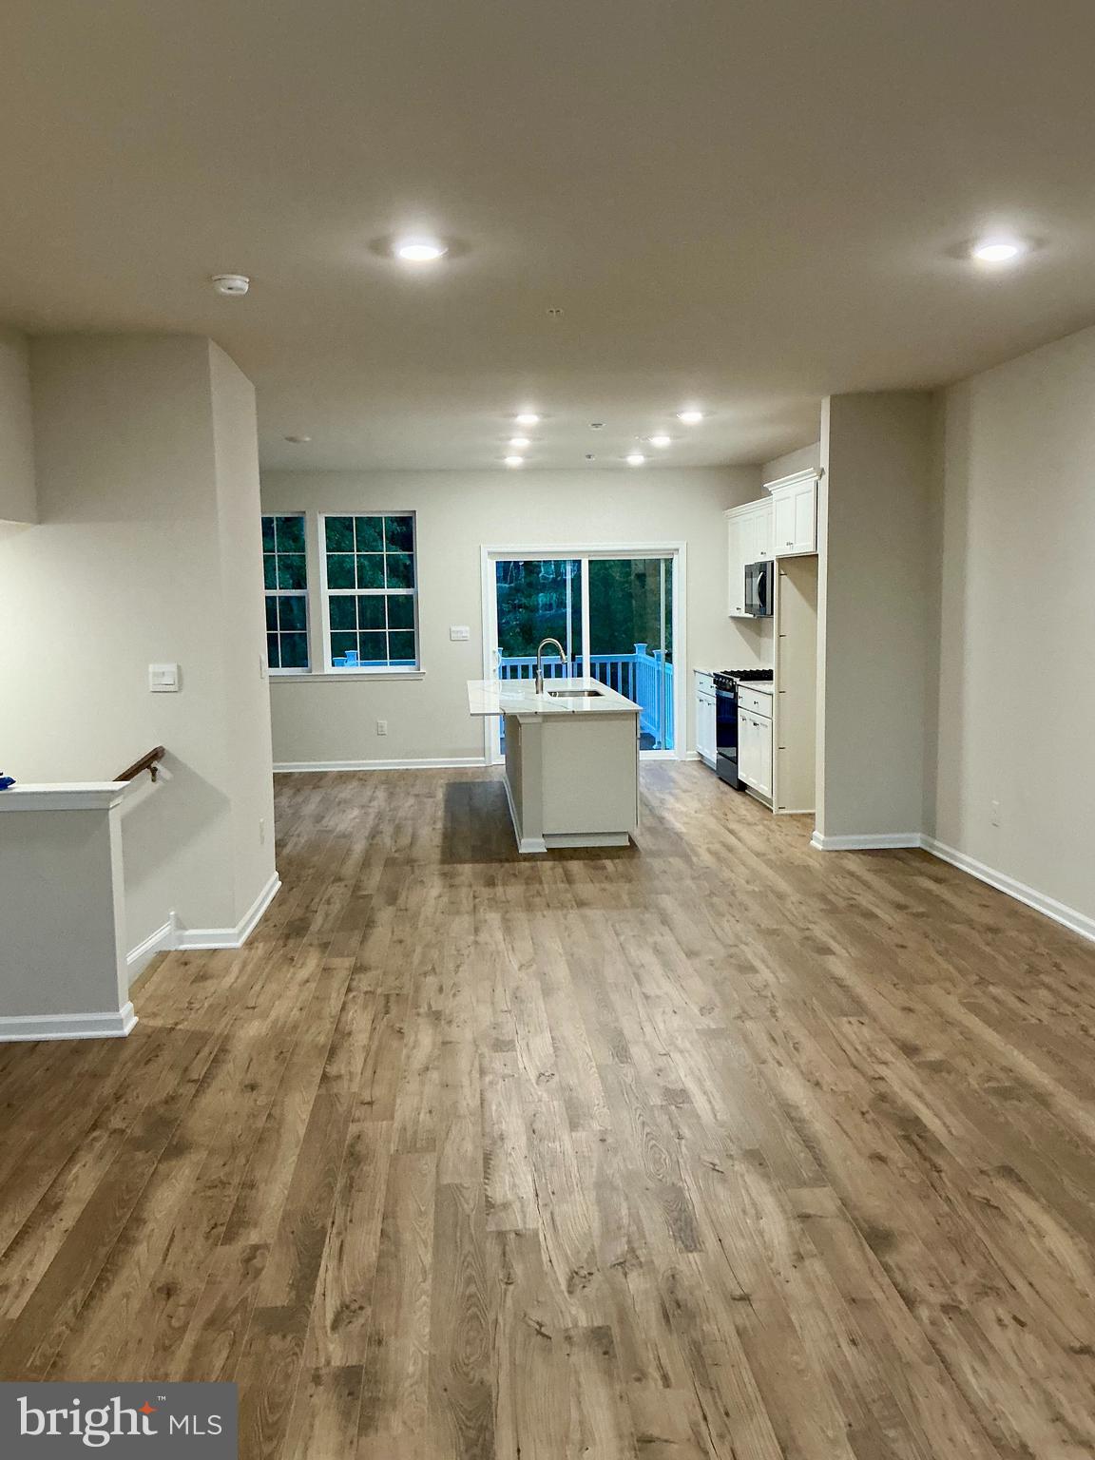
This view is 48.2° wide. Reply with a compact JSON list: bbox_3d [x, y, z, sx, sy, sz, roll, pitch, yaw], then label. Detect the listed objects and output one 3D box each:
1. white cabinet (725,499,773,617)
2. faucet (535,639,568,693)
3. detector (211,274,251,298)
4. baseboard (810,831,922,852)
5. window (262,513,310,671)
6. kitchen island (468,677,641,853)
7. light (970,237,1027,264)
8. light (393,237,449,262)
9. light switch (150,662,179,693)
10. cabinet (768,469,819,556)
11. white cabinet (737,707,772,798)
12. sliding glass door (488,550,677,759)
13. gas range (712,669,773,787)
[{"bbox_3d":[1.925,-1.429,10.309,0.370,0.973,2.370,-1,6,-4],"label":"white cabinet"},{"bbox_3d":[0.029,-0.465,8.914,0.235,0.399,0.090,-1,6,-4],"label":"faucet"},{"bbox_3d":[-1.161,-1.636,4.503,0.136,0.047,0.136,-1,6,-4],"label":"detector"},{"bbox_3d":[2.012,0.695,7.614,0.650,0.090,0.030,-1,6,-4],"label":"baseboard"},{"bbox_3d":[-2.698,-1.276,11.488,0.893,1.508,0.089,-1,6,-4],"label":"window"},{"bbox_3d":[-0.037,0.174,9.093,1.076,0.896,2.900,-1,6,-4],"label":"kitchen island"},{"bbox_3d":[1.578,-1.660,4.281,0.188,0.036,0.188,-1,6,-4],"label":"light"},{"bbox_3d":[-0.435,-1.624,4.190,0.186,0.030,0.186,-1,6,-4],"label":"light"},{"bbox_3d":[-1.743,-0.235,5.567,0.126,0.128,0.023,-1,6,-4],"label":"light switch"},{"bbox_3d":[1.927,-1.420,8.101,0.660,0.503,1.090,-1,6,-4],"label":"cabinet"},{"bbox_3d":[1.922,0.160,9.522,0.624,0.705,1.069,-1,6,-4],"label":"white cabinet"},{"bbox_3d":[0.347,-0.711,11.729,1.800,2.024,0.120,-1,6,-4],"label":"sliding glass door"},{"bbox_3d":[1.822,-0.007,10.444,0.669,0.901,0.761,-1,6,-4],"label":"gas range"}]

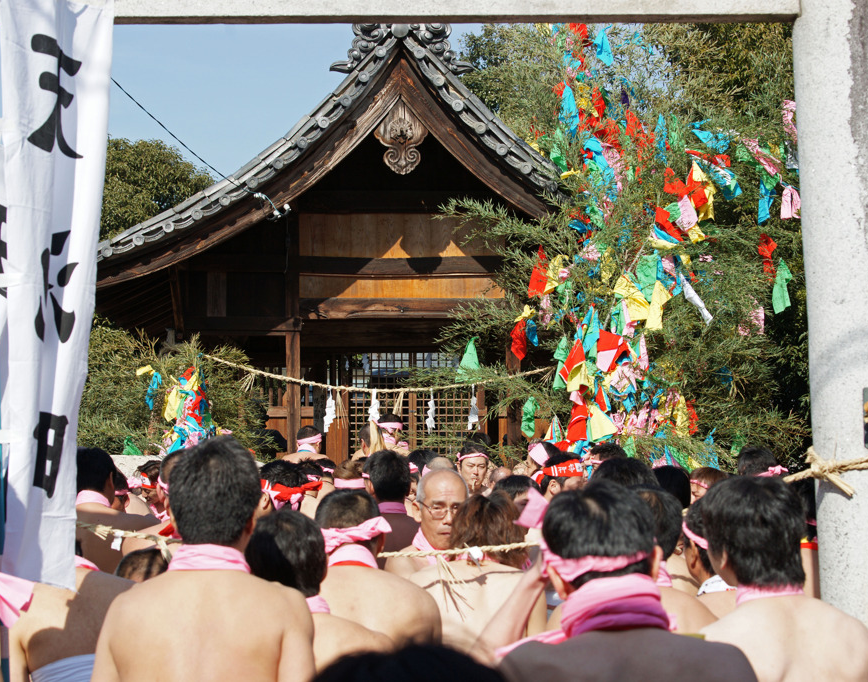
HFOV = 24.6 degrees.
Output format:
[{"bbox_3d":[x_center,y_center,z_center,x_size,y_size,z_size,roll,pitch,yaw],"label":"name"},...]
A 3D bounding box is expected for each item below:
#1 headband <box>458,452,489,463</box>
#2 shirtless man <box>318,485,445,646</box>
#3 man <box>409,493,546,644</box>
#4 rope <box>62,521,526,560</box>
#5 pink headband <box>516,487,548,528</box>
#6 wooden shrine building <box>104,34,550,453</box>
[{"bbox_3d":[0.197,0.582,9.900,0.165,0.050,0.180,0,-2,-2],"label":"headband"},{"bbox_3d":[-0.199,1.170,5.017,0.500,1.582,0.420,0,-2,-2],"label":"shirtless man"},{"bbox_3d":[0.123,1.199,5.467,0.480,1.562,0.420,0,-2,-11],"label":"man"},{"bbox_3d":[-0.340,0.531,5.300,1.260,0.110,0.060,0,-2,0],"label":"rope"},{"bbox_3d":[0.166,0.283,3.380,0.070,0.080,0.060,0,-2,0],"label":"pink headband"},{"bbox_3d":[-0.242,-0.018,18.095,5.100,4.900,5.200,0,-2,0],"label":"wooden shrine building"}]

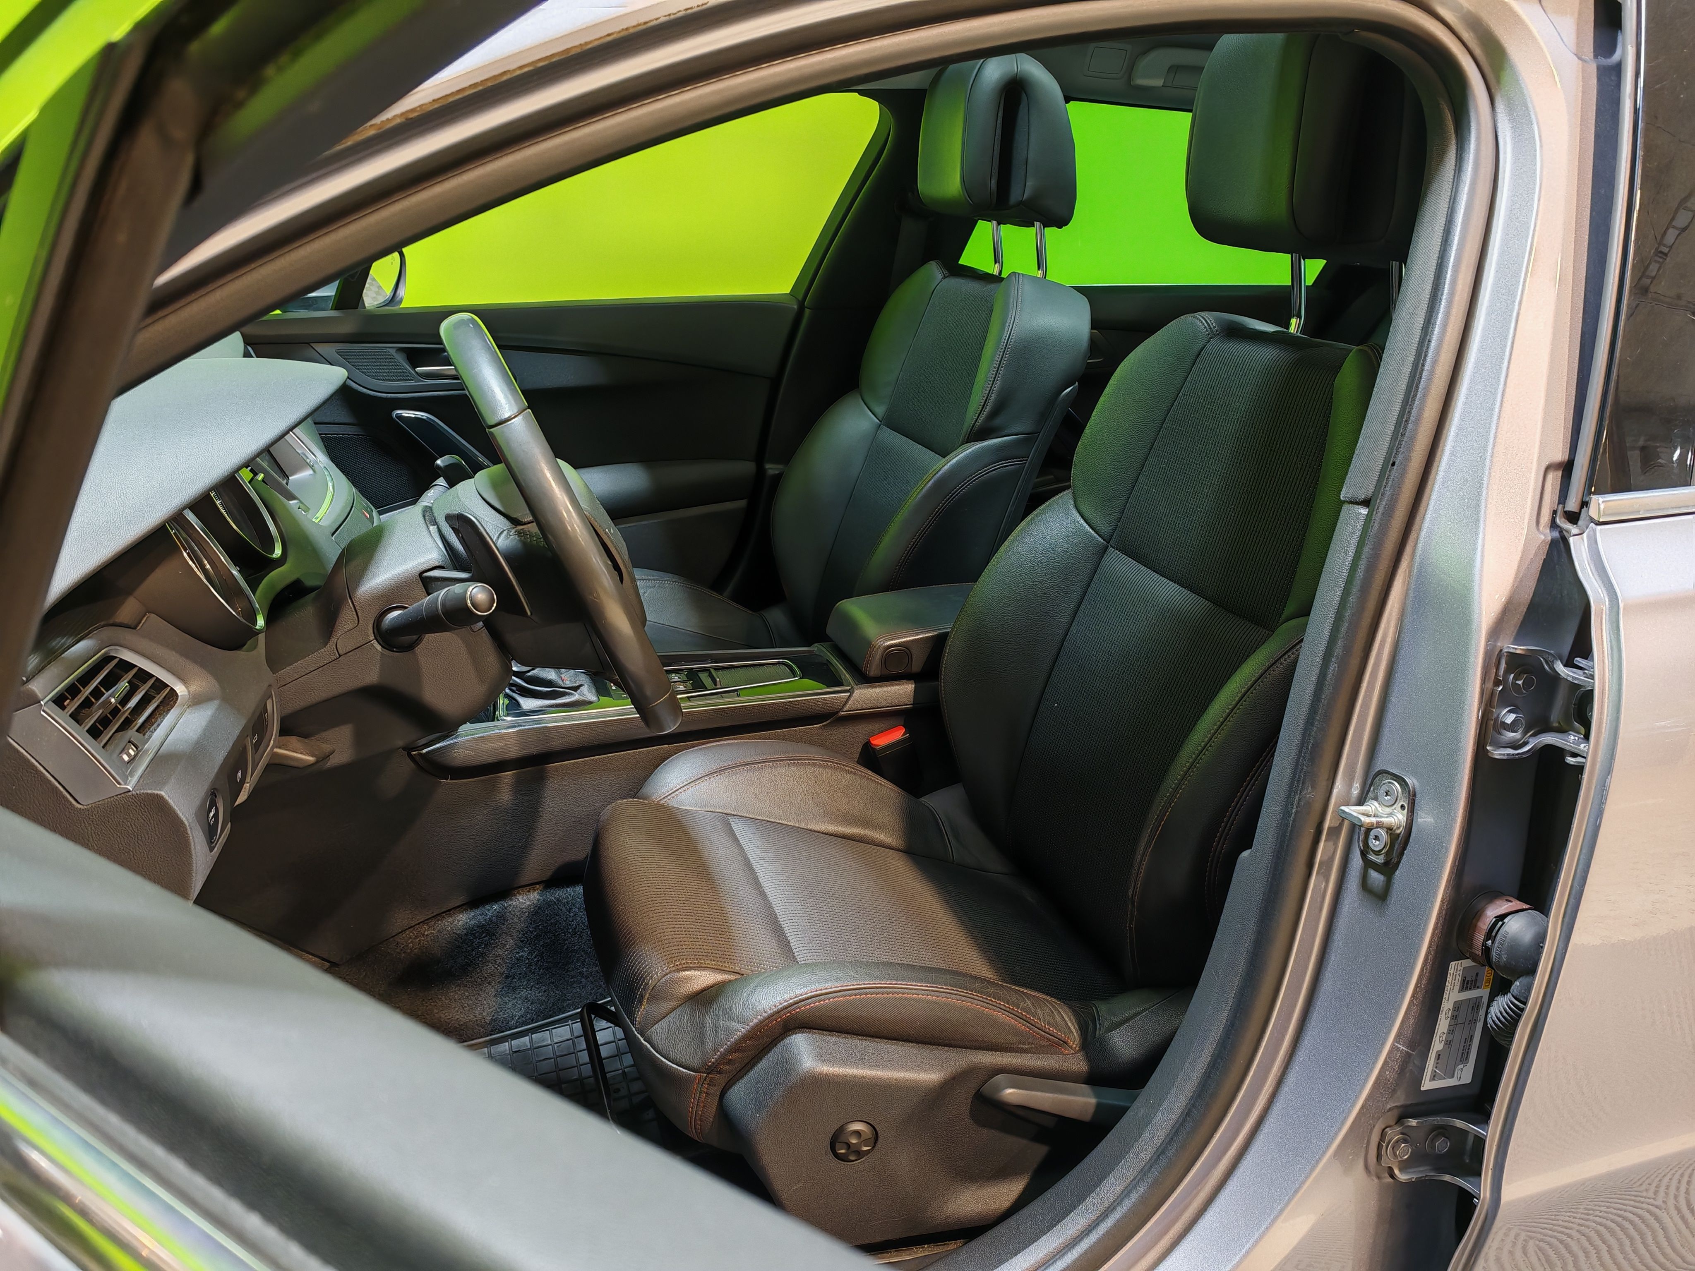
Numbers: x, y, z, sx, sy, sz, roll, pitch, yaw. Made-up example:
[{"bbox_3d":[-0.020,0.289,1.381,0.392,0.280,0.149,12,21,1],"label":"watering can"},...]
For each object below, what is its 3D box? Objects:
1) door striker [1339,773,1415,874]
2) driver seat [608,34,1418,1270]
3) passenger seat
[{"bbox_3d":[0.359,0.127,0.905,0.037,0.069,0.040,2,18,-19],"label":"door striker"},{"bbox_3d":[0.143,-0.008,1.245,0.810,1.100,0.540,-6,21,-17],"label":"driver seat"},{"bbox_3d":[-0.092,-0.253,1.925,0.810,1.100,0.540,-6,21,-17],"label":"passenger seat"}]

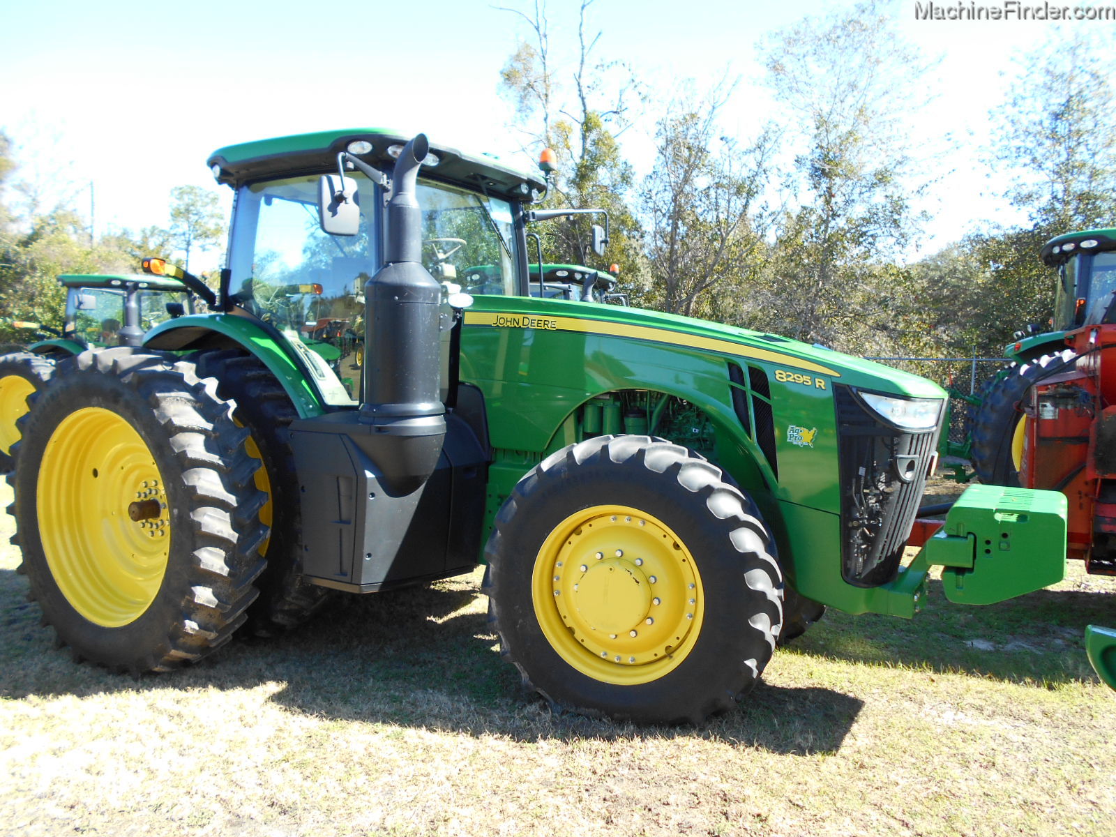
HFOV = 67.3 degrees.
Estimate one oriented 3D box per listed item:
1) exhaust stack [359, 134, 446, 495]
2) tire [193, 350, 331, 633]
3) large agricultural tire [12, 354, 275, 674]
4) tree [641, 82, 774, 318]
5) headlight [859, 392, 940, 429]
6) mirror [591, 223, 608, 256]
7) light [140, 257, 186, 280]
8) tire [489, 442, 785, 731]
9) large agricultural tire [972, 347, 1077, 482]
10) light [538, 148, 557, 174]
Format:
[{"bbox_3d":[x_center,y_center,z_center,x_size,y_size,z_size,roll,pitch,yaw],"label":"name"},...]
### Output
[{"bbox_3d":[-0.910,-0.608,4.930,0.480,2.130,0.470,3,5,29],"label":"exhaust stack"},{"bbox_3d":[-2.318,0.527,5.897,2.030,2.000,0.490,3,5,29],"label":"tire"},{"bbox_3d":[-2.675,0.570,5.262,2.030,2.000,0.490,3,5,29],"label":"large agricultural tire"},{"bbox_3d":[3.925,-4.245,22.000,3.600,9.200,3.600,1,4,0],"label":"tree"},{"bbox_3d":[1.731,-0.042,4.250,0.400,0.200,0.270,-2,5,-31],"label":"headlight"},{"bbox_3d":[0.346,-1.489,7.000,0.080,0.280,0.190,2,4,14],"label":"mirror"},{"bbox_3d":[-2.580,-0.982,5.470,0.100,0.150,0.320,3,5,29],"label":"light"},{"bbox_3d":[0.365,0.868,4.467,1.570,1.540,0.430,2,5,23],"label":"tire"},{"bbox_3d":[5.567,0.266,9.300,2.030,2.000,0.500,0,4,-3],"label":"large agricultural tire"},{"bbox_3d":[-0.081,-1.979,6.450,0.135,0.205,0.135,1,4,0],"label":"light"}]

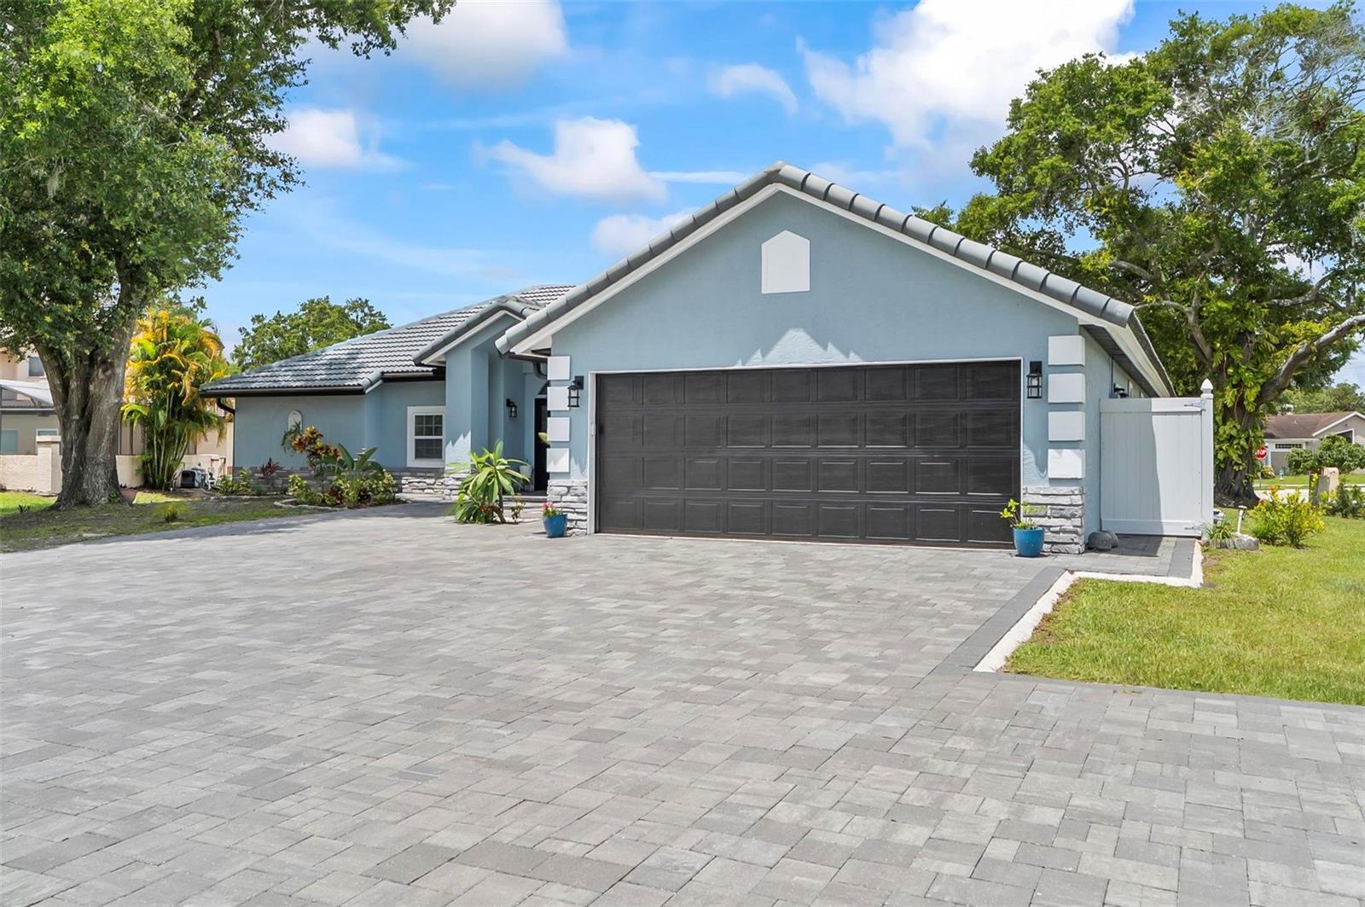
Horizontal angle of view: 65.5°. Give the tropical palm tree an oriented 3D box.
[{"bbox_3d":[-13.800,-1.470,28.800,2.950,5.000,2.900,0,0,-26],"label":"tropical palm tree"}]

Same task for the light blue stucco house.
[{"bbox_3d":[-0.150,-1.620,24.300,20.600,5.400,19.800,0,0,26],"label":"light blue stucco house"}]

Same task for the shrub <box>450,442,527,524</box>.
[{"bbox_3d":[-3.020,0.455,16.400,1.200,1.250,1.150,0,0,0],"label":"shrub"}]

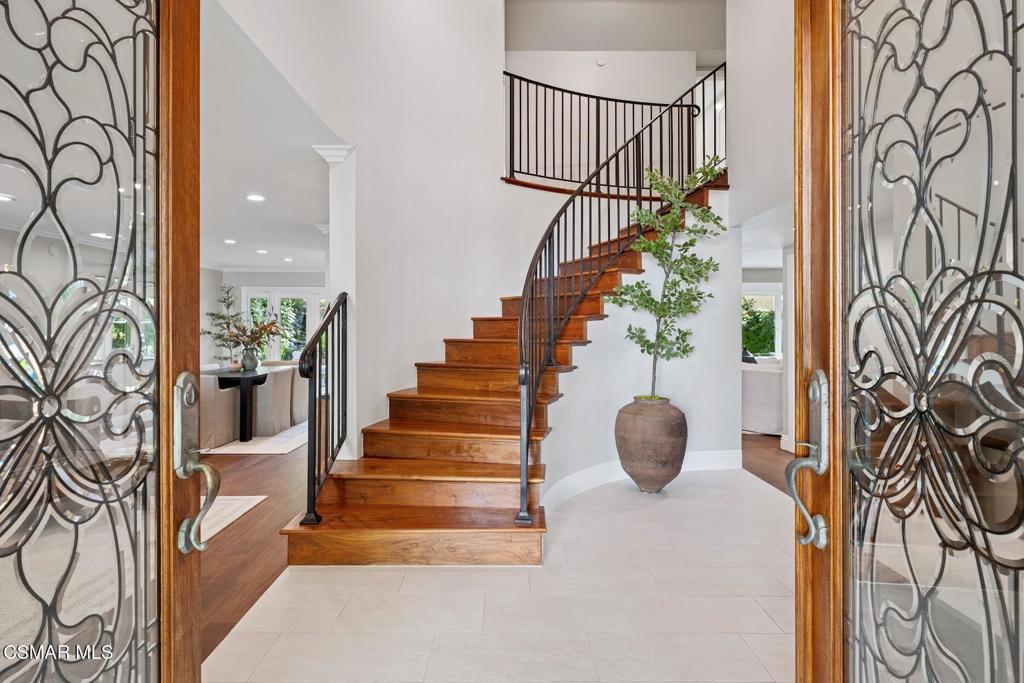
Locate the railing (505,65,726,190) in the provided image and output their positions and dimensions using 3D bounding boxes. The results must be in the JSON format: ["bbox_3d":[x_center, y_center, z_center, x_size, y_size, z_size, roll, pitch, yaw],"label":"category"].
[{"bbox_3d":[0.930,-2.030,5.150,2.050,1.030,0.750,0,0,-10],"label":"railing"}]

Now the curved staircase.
[{"bbox_3d":[0.380,-0.650,4.100,3.150,3.650,2.950,0,0,0],"label":"curved staircase"}]

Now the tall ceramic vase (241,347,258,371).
[{"bbox_3d":[-3.790,0.250,7.400,0.250,0.335,0.240,0,0,0],"label":"tall ceramic vase"}]

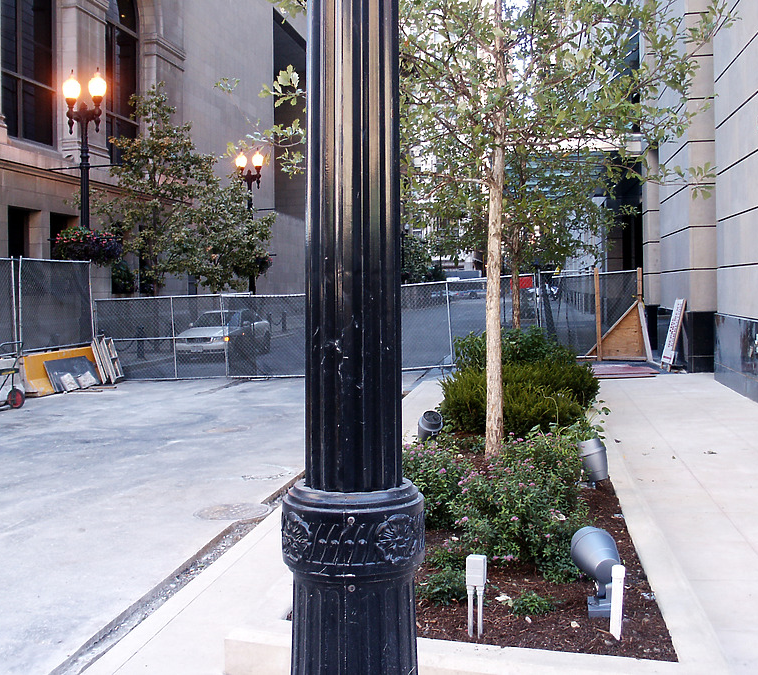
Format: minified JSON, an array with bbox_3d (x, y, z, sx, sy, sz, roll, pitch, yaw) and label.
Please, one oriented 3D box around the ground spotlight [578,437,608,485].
[{"bbox_3d":[1.560,0.930,6.650,0.205,0.345,0.250,-2,4,-30],"label":"ground spotlight"}]

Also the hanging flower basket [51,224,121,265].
[{"bbox_3d":[-6.927,-2.160,21.700,1.500,0.950,1.050,0,3,10],"label":"hanging flower basket"}]

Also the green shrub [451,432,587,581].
[{"bbox_3d":[0.787,0.884,5.100,0.760,0.600,0.900,0,3,10],"label":"green shrub"}]

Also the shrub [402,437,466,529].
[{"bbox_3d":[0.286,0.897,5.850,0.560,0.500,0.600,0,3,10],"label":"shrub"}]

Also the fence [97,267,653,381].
[{"bbox_3d":[-0.467,-0.207,19.750,12.000,2.150,0.200,0,3,10],"label":"fence"}]

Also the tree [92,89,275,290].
[{"bbox_3d":[-5.780,-3.236,26.500,4.600,7.550,4.200,0,3,10],"label":"tree"}]

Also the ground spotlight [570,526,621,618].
[{"bbox_3d":[0.997,1.069,4.170,0.205,0.330,0.290,-1,3,-2],"label":"ground spotlight"}]

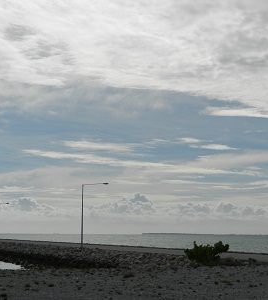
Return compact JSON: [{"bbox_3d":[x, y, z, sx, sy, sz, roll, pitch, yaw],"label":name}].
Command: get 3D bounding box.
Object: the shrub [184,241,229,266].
[{"bbox_3d":[3.608,5.165,34.500,2.150,1.260,1.800,0,-7,0],"label":"shrub"}]

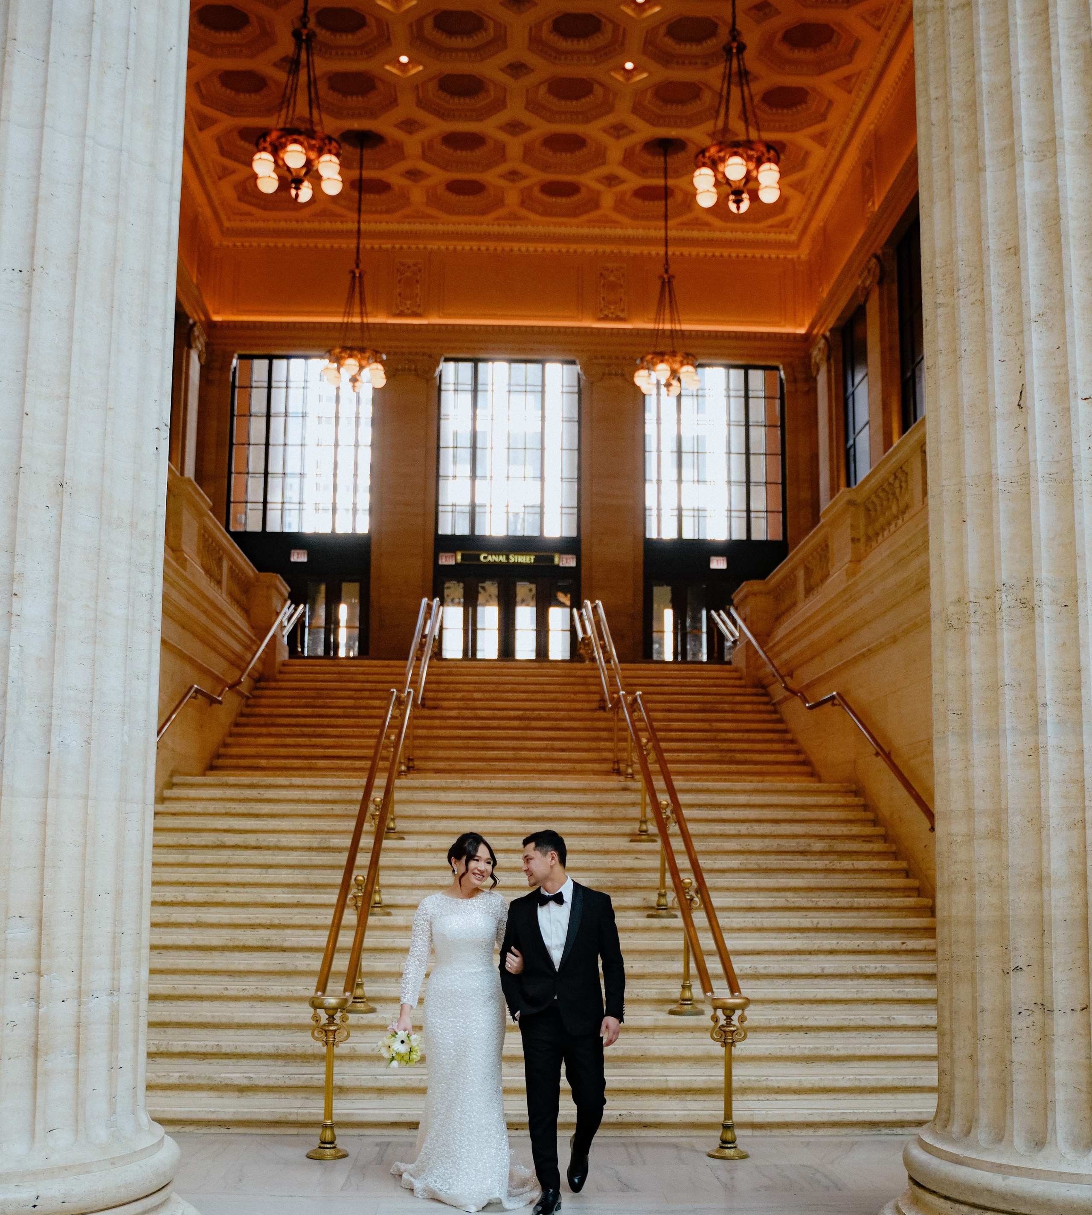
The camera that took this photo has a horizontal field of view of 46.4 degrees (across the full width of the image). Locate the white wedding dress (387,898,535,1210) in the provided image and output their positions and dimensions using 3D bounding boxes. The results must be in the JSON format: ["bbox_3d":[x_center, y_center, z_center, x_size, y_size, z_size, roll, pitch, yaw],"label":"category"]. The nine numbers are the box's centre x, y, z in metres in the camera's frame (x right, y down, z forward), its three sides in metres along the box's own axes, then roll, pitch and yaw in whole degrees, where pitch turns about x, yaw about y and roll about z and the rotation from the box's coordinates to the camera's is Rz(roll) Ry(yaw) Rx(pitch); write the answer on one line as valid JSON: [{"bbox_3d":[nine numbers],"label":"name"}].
[{"bbox_3d":[-0.410,2.189,6.468,0.742,1.466,0.750,1,-11,-2],"label":"white wedding dress"}]

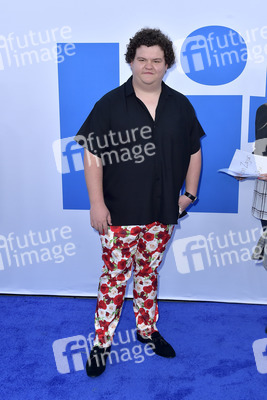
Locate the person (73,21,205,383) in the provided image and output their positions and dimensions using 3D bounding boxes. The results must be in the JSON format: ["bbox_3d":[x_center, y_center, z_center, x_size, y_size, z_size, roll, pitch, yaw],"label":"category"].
[{"bbox_3d":[0.035,0.028,2.498,0.670,1.780,0.420,-4,12,-17],"label":"person"}]

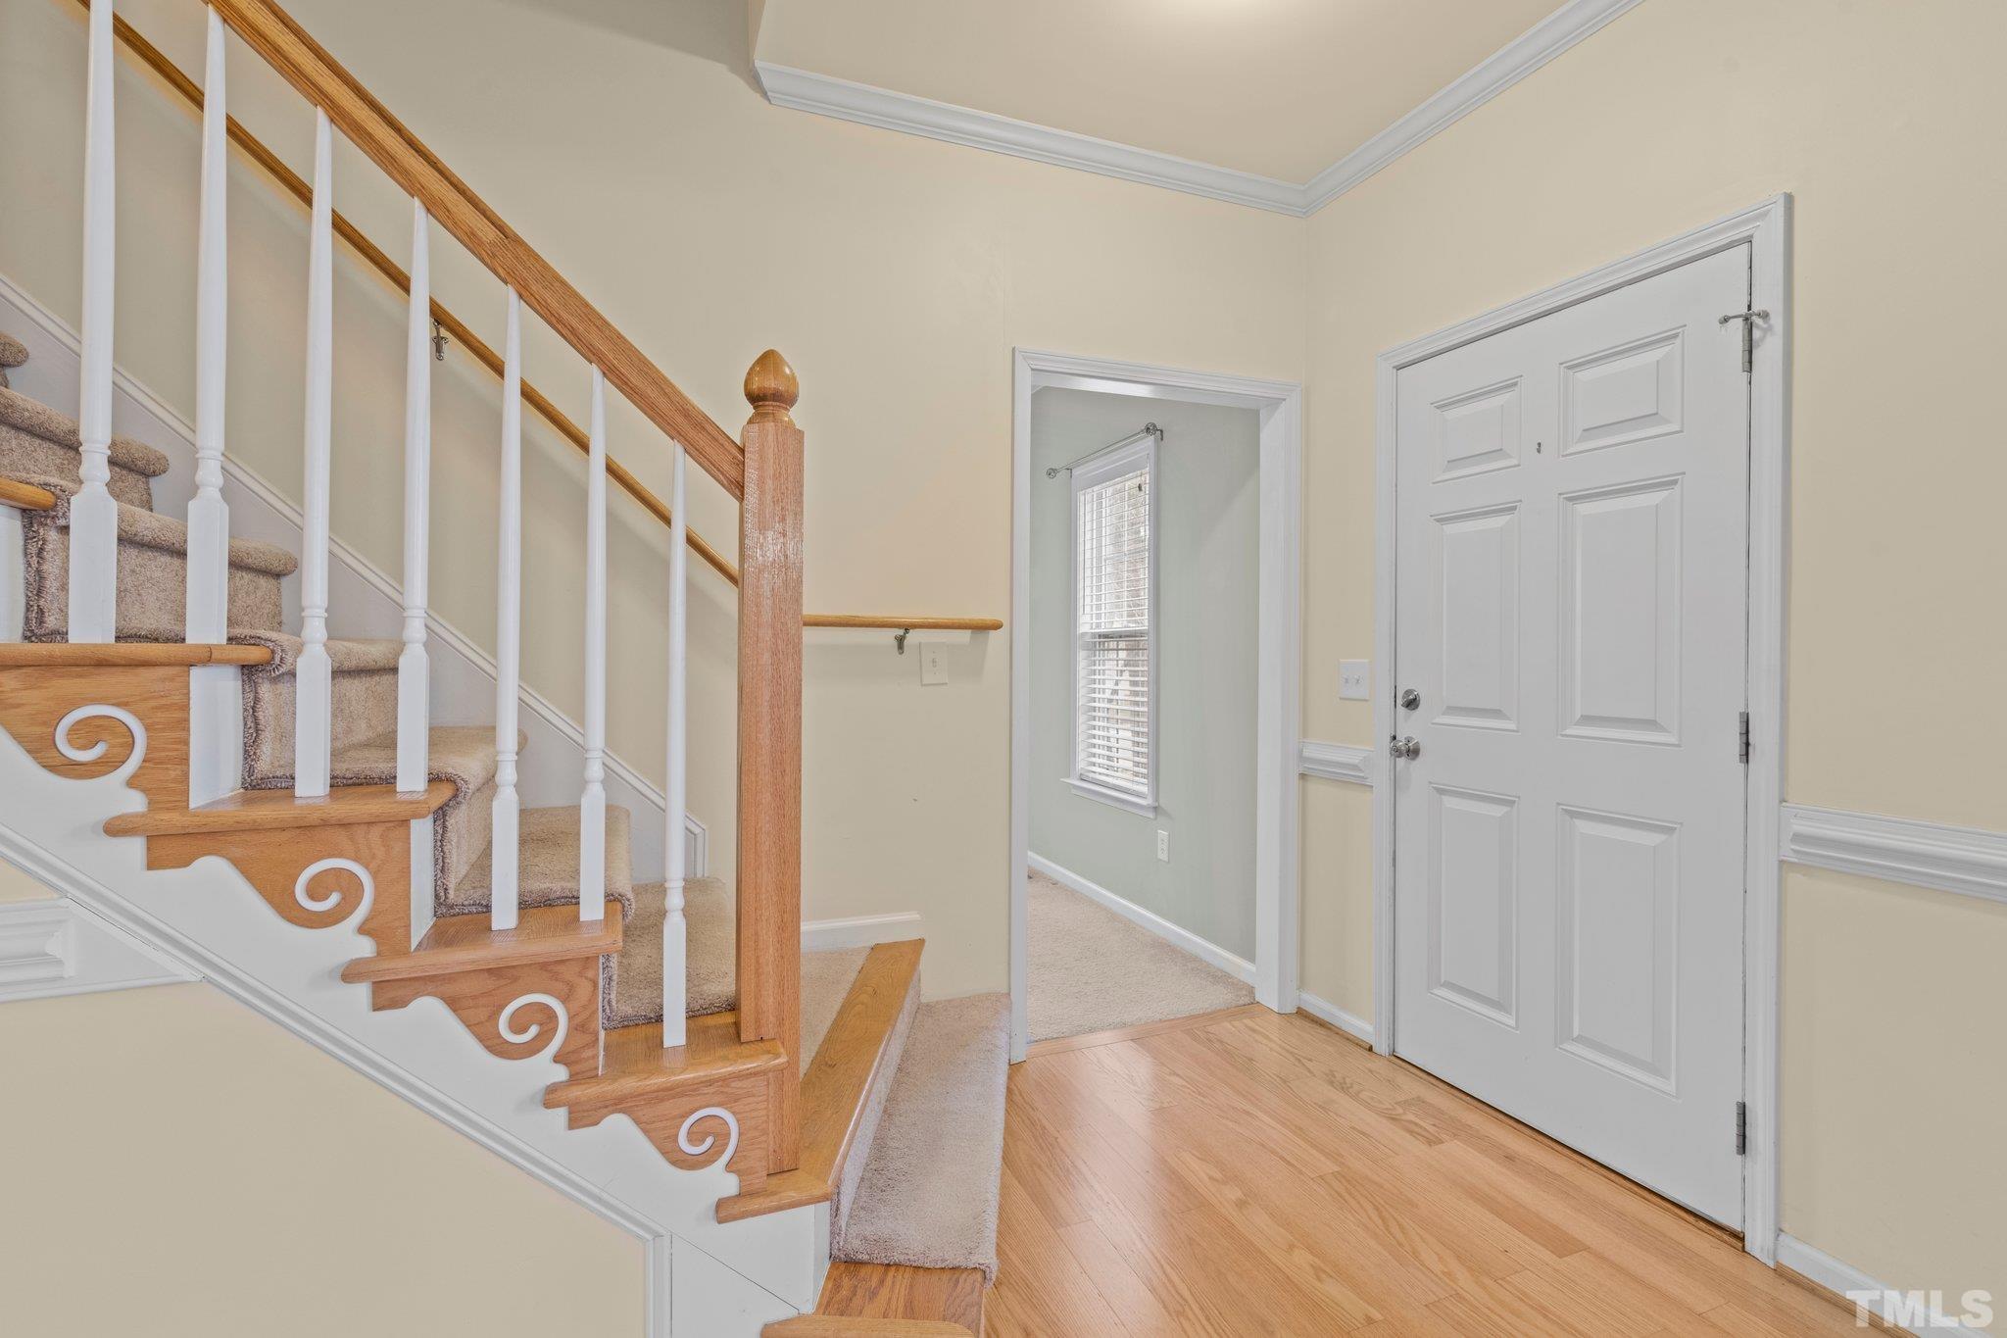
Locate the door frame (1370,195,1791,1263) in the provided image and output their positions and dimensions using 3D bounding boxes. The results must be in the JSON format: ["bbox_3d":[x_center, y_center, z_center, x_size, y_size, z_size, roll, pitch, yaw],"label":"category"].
[{"bbox_3d":[1.377,0.122,2.103,0.120,2.105,0.975,0,1,-24],"label":"door frame"}]

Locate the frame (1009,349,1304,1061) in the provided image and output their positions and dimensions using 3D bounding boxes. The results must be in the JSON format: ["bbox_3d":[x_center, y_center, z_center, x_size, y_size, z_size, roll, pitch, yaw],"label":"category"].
[{"bbox_3d":[0.493,0.111,2.700,1.030,2.115,0.125,0,1,-20],"label":"frame"}]

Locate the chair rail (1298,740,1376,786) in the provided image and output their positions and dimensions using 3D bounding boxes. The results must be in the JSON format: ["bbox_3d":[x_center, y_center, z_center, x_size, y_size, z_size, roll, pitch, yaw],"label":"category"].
[{"bbox_3d":[1.063,0.301,2.673,0.035,0.113,0.305,0,1,-24],"label":"chair rail"}]

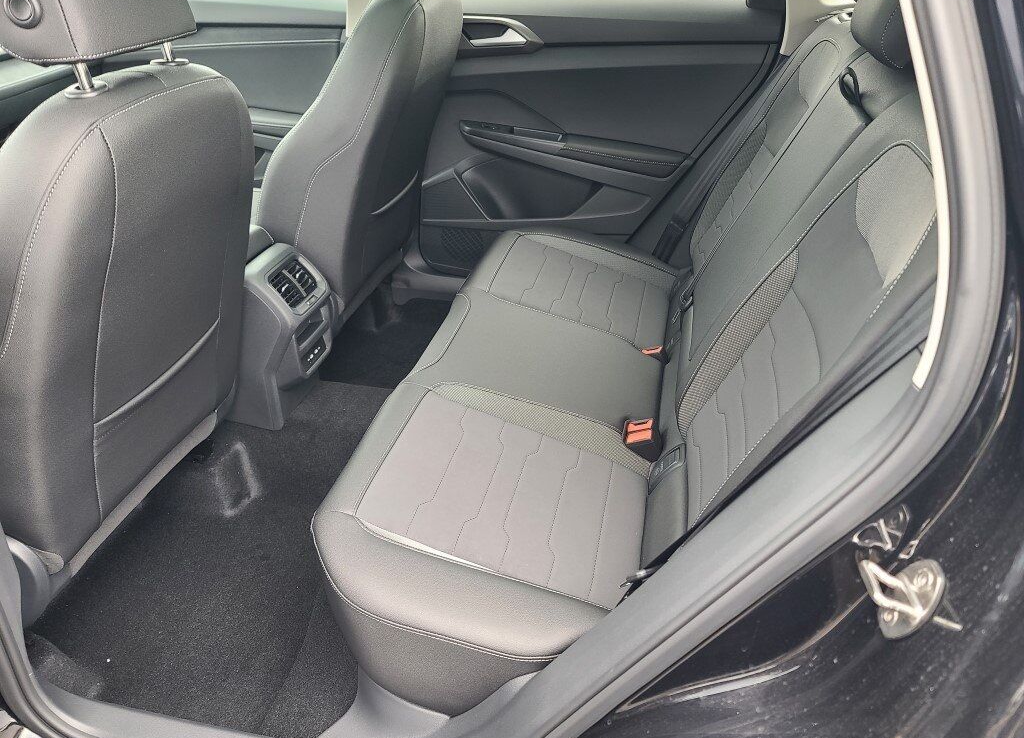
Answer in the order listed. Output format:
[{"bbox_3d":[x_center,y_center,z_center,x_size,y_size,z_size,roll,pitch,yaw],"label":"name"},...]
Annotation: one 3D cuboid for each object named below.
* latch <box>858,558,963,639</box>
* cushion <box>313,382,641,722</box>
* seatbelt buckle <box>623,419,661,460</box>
[{"bbox_3d":[0.286,0.168,0.563,0.046,0.068,0.045,23,31,-8],"label":"latch"},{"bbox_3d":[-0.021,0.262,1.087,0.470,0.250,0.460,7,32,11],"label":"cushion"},{"bbox_3d":[0.215,0.114,1.210,0.045,0.070,0.035,-14,45,22],"label":"seatbelt buckle"}]

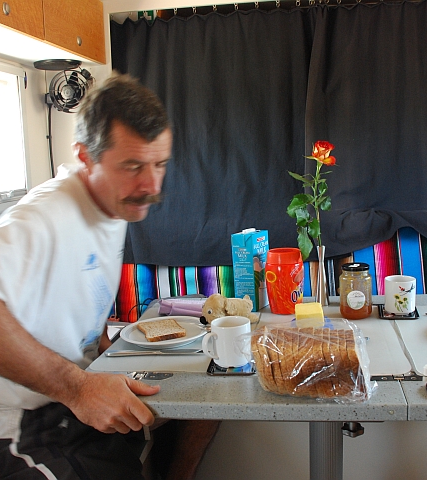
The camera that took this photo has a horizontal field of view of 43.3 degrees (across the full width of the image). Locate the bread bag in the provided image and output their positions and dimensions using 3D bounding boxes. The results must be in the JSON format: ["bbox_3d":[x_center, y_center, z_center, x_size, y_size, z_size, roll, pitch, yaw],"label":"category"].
[{"bbox_3d":[0.176,0.210,0.961,0.198,0.094,0.114,-1,10,9],"label":"bread bag"}]

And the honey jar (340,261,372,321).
[{"bbox_3d":[0.353,0.125,1.332,0.076,0.124,0.076,0,10,14],"label":"honey jar"}]

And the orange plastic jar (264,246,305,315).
[{"bbox_3d":[0.187,0.106,1.402,0.092,0.154,0.092,-3,9,0],"label":"orange plastic jar"}]

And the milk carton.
[{"bbox_3d":[0.101,0.078,1.434,0.069,0.208,0.071,4,11,35],"label":"milk carton"}]

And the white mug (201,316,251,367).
[{"bbox_3d":[0.025,0.204,1.072,0.106,0.083,0.078,-9,11,-34],"label":"white mug"}]

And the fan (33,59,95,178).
[{"bbox_3d":[-0.540,-0.440,1.950,0.205,0.420,0.150,-5,10,-11],"label":"fan"}]

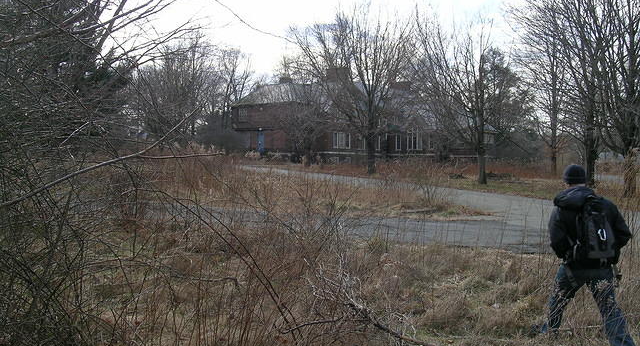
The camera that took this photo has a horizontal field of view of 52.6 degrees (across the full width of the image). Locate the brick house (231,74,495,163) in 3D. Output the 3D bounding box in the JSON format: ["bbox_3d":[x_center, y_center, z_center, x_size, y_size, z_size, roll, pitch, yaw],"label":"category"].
[{"bbox_3d":[3.800,-5.281,58.302,23.000,8.100,10.000,2,4,33],"label":"brick house"}]

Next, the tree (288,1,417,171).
[{"bbox_3d":[1.750,-4.580,34.806,6.300,9.300,6.300,0,3,0],"label":"tree"}]

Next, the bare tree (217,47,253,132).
[{"bbox_3d":[-9.900,-7.897,71.681,4.000,12.000,4.000,0,3,0],"label":"bare tree"}]

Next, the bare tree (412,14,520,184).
[{"bbox_3d":[6.250,-3.187,27.469,4.400,7.300,4.400,0,3,0],"label":"bare tree"}]

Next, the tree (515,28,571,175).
[{"bbox_3d":[12.000,-3.904,34.341,3.100,8.000,3.100,0,3,0],"label":"tree"}]

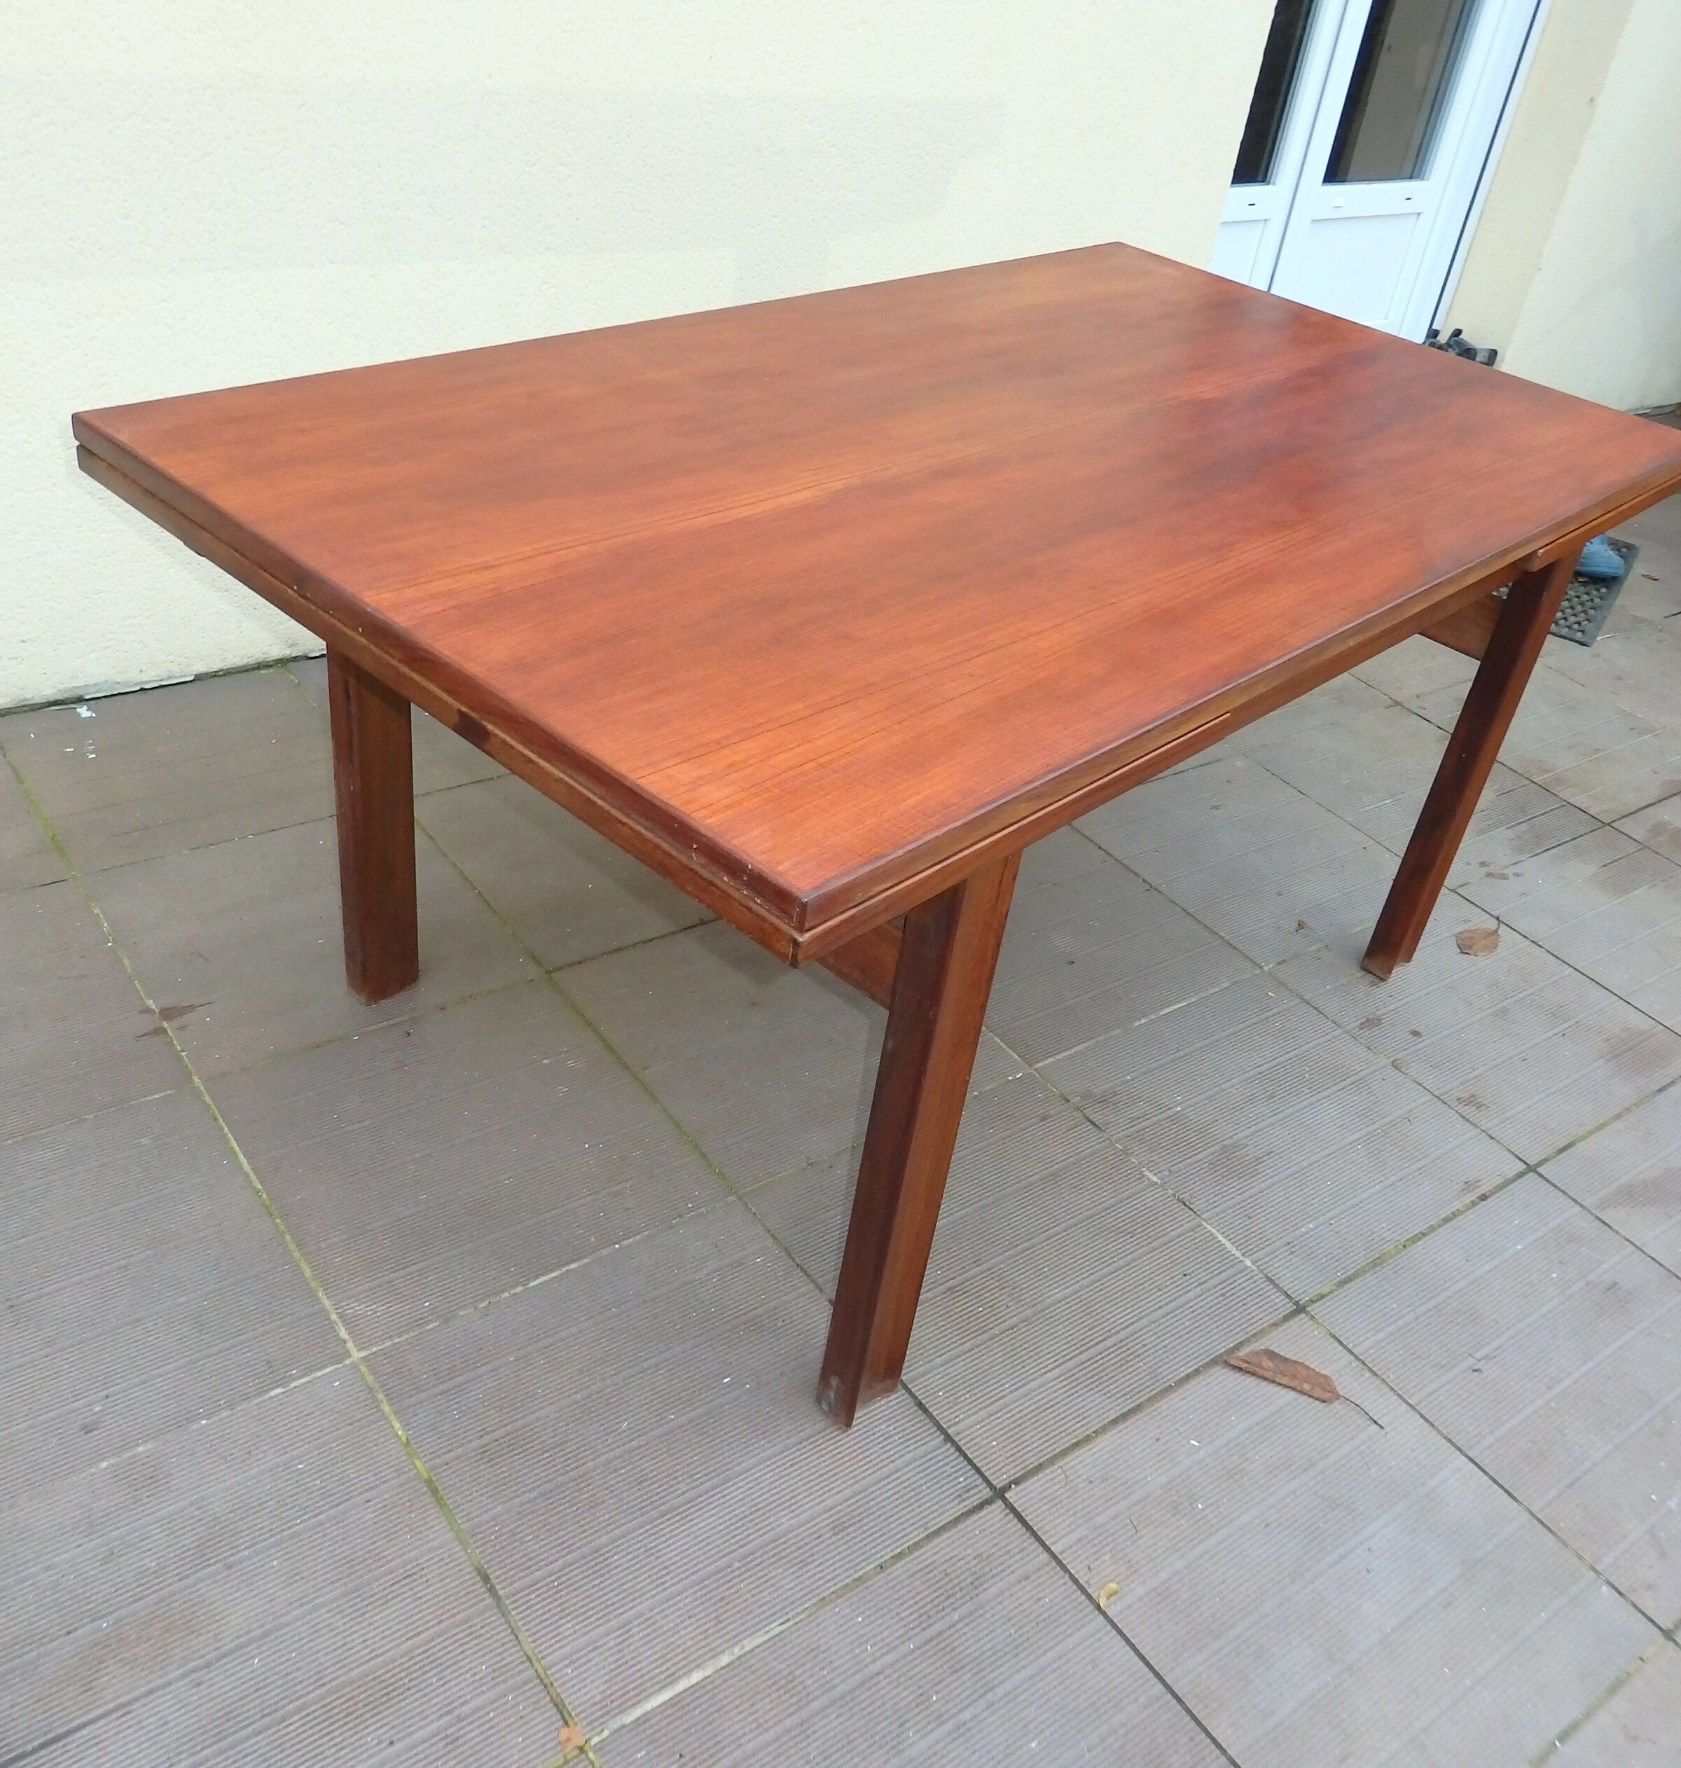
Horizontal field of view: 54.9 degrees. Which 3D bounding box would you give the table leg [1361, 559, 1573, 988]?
[{"bbox_3d":[0.816,-0.163,2.099,0.040,0.678,0.075,33,41,31],"label":"table leg"}]

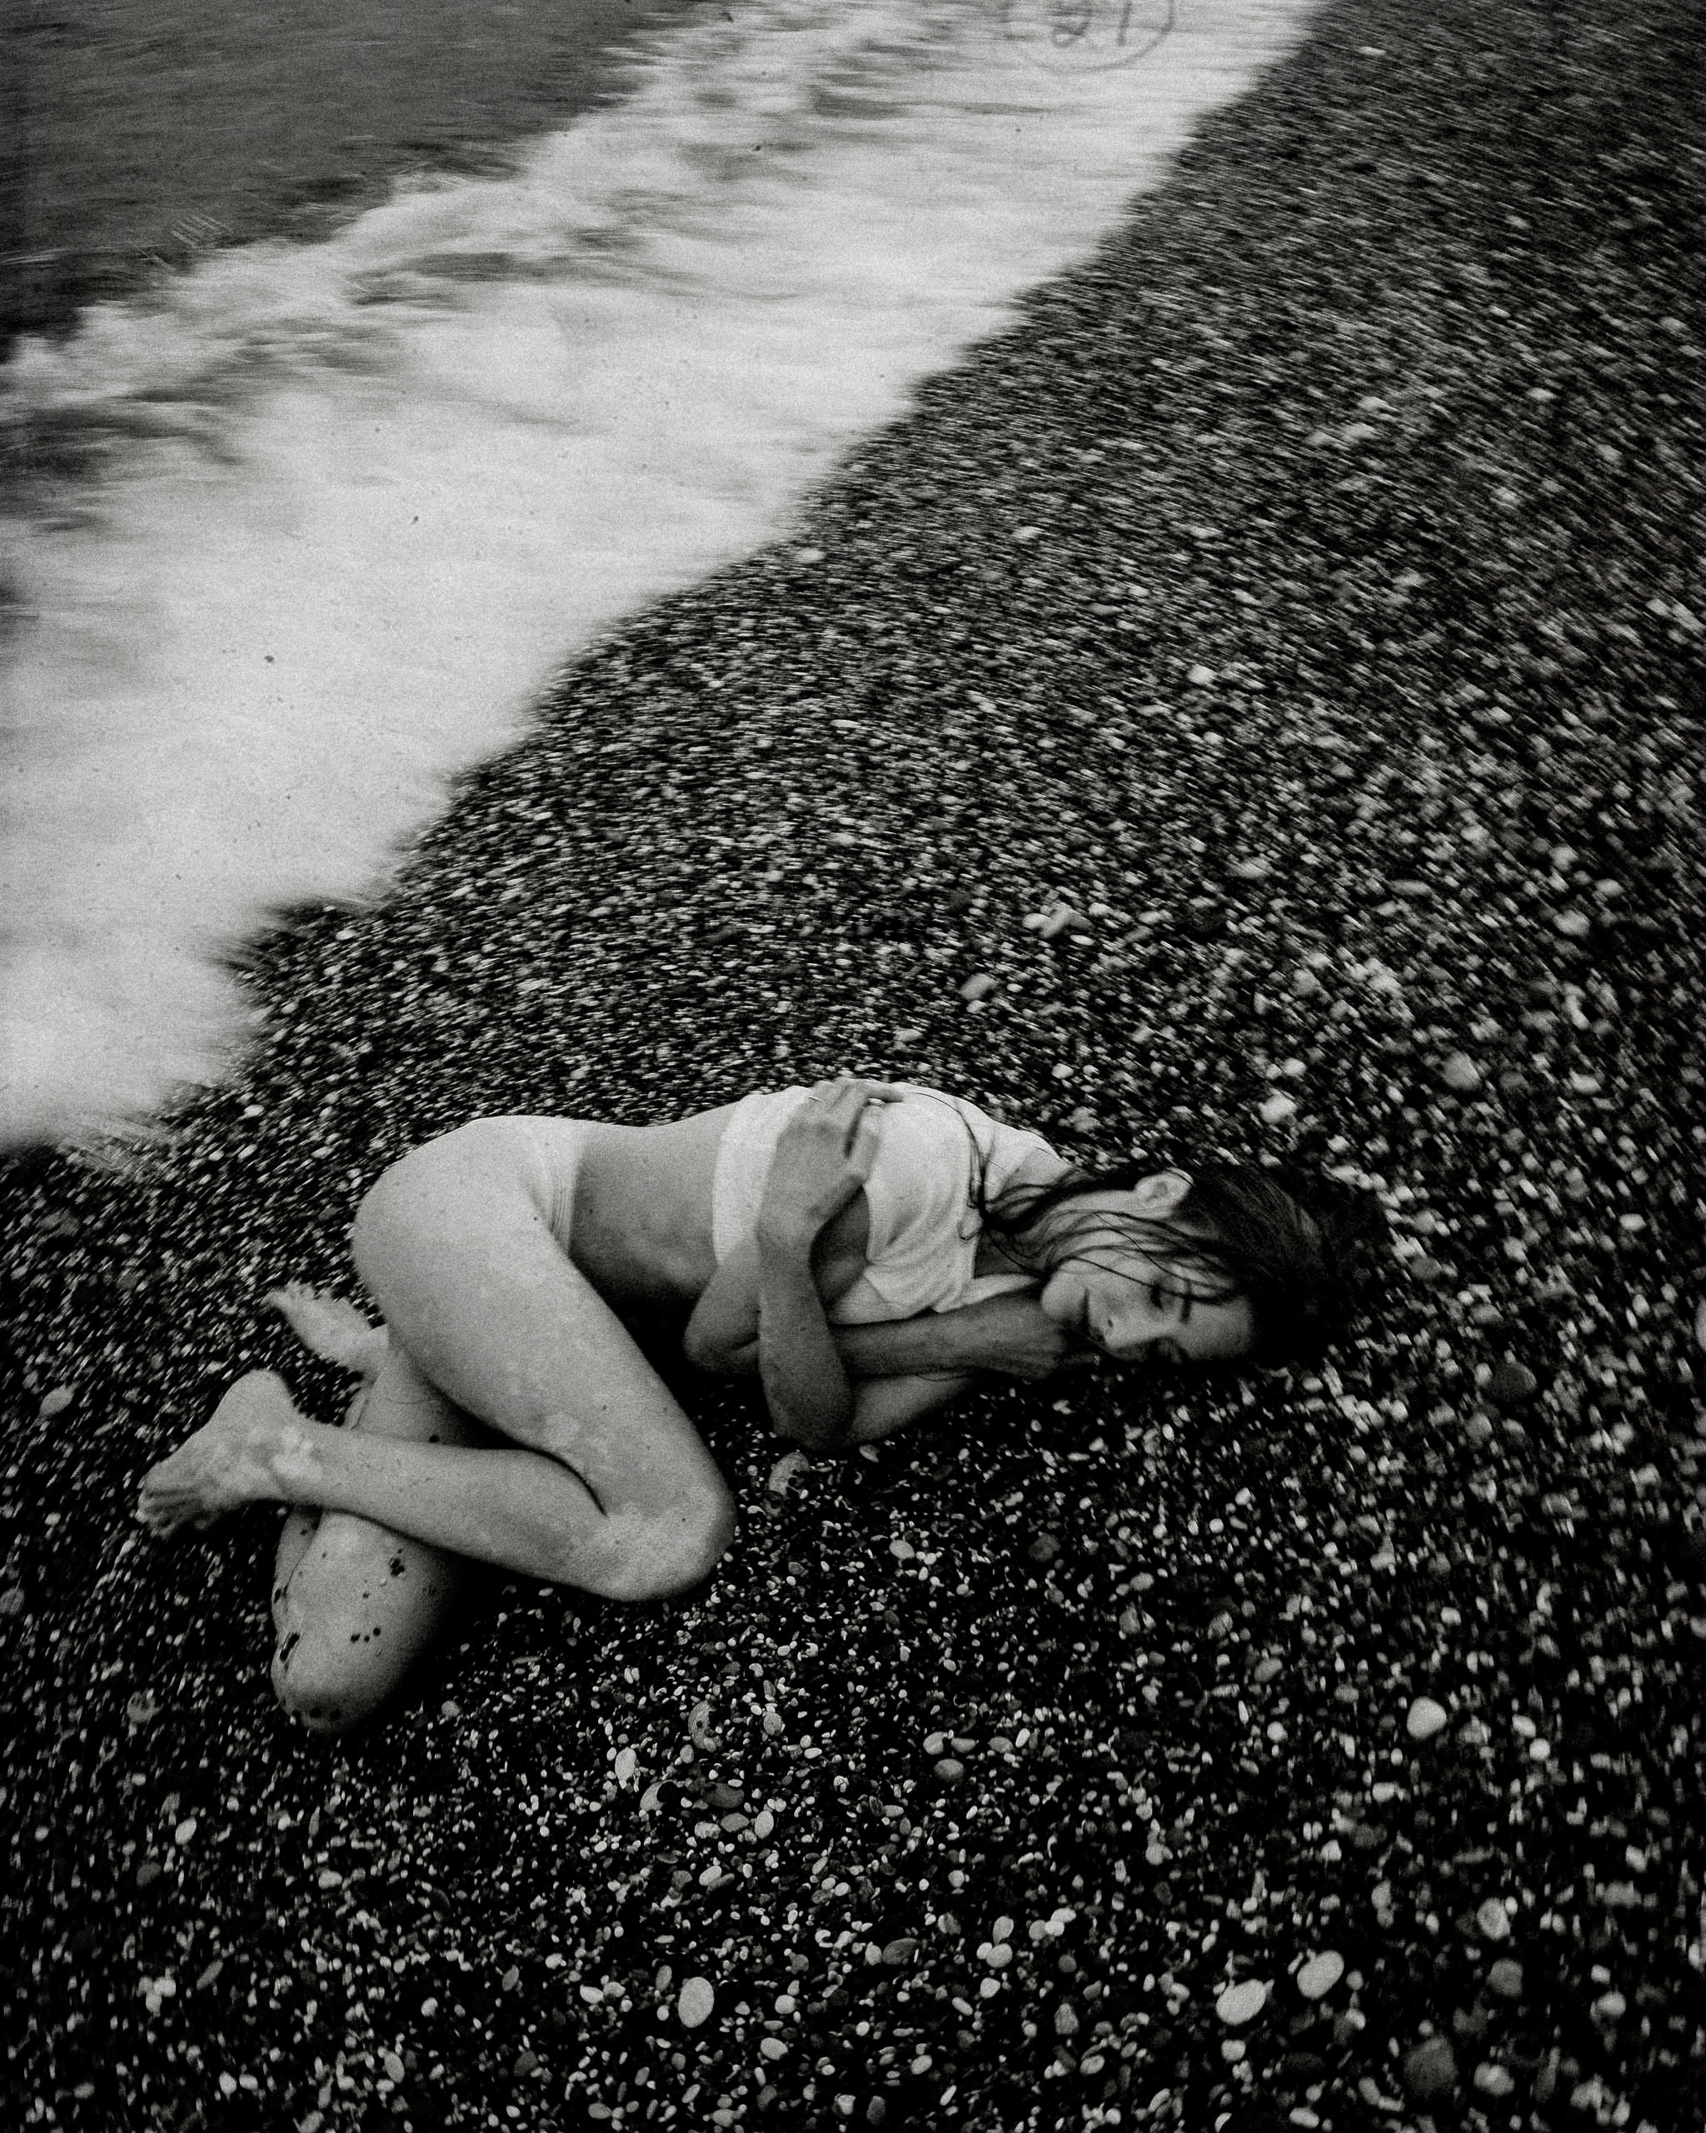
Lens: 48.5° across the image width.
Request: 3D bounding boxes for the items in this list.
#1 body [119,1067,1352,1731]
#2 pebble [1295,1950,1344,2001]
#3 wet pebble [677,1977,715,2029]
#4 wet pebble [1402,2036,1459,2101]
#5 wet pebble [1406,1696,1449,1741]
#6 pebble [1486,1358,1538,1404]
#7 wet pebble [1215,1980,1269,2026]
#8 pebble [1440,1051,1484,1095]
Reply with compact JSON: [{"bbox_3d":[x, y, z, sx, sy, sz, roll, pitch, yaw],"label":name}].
[{"bbox_3d":[-0.045,0.259,1.665,1.170,0.345,0.520,0,46,0],"label":"body"},{"bbox_3d":[0.361,0.703,1.466,0.043,0.018,0.025,-28,52,-25],"label":"pebble"},{"bbox_3d":[-0.121,0.718,1.452,0.027,0.017,0.036,7,46,7],"label":"wet pebble"},{"bbox_3d":[0.432,0.750,1.418,0.036,0.022,0.043,31,53,26],"label":"wet pebble"},{"bbox_3d":[0.488,0.554,1.610,0.037,0.018,0.030,-33,54,-28],"label":"wet pebble"},{"bbox_3d":[0.642,0.306,1.845,0.043,0.026,0.051,33,54,28],"label":"pebble"},{"bbox_3d":[0.297,0.717,1.452,0.043,0.018,0.026,-16,48,-15],"label":"wet pebble"},{"bbox_3d":[0.686,0.007,2.134,0.044,0.027,0.054,13,48,13],"label":"pebble"}]

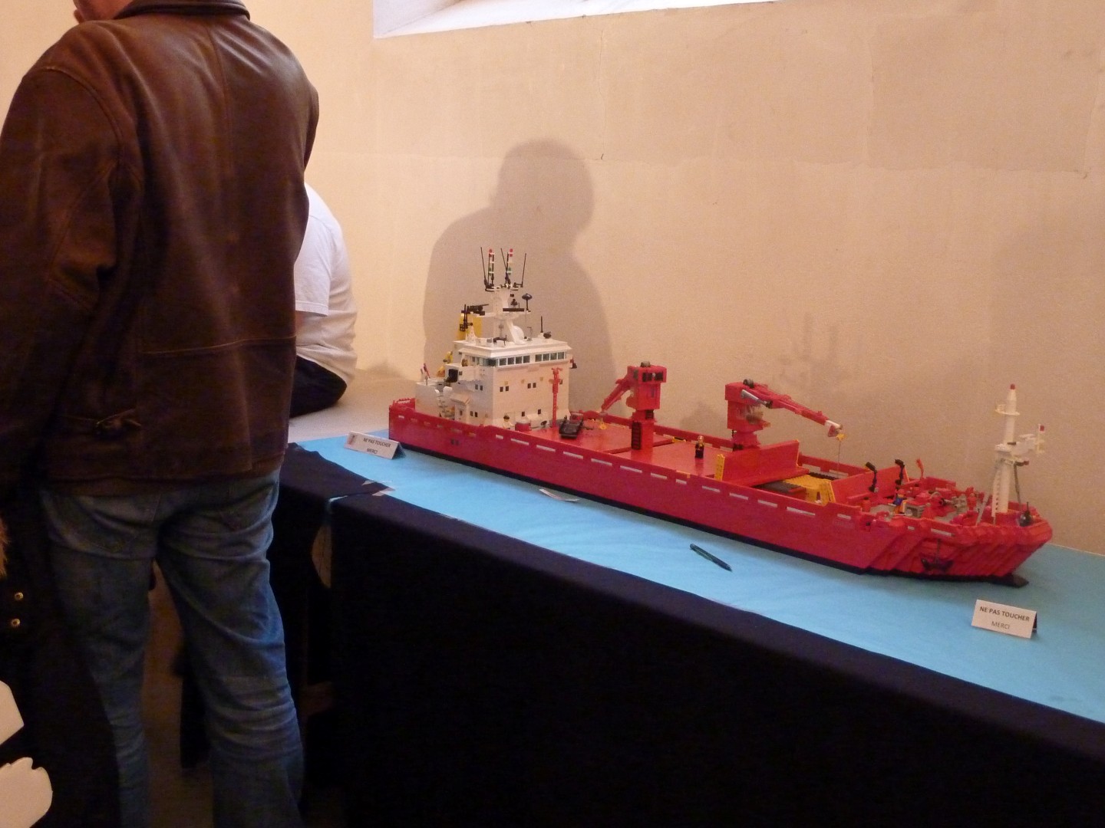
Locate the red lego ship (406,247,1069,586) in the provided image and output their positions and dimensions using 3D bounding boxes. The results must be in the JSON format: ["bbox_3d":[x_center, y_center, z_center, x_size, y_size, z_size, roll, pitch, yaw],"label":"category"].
[{"bbox_3d":[0.240,-0.061,2.565,0.292,0.452,1.528,-8,14,-40],"label":"red lego ship"}]

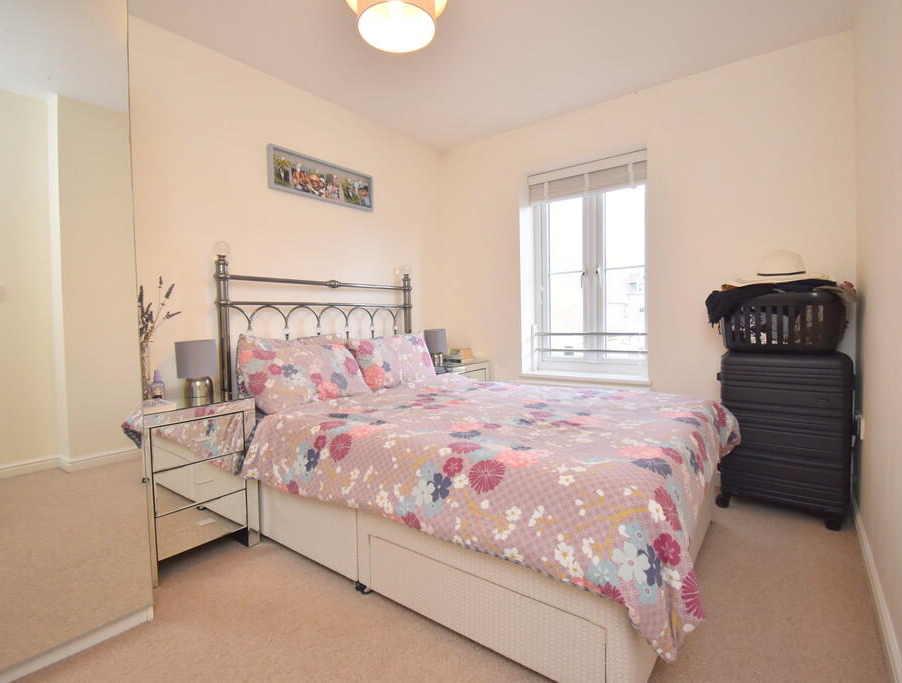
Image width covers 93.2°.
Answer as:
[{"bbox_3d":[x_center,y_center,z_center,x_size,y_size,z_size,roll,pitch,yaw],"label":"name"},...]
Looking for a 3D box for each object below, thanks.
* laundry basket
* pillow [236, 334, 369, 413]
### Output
[{"bbox_3d":[1.627,-0.092,2.111,0.485,0.278,0.374,0,3,38],"label":"laundry basket"},{"bbox_3d":[-0.741,0.147,2.267,0.667,0.434,0.162,-4,-39,-52],"label":"pillow"}]

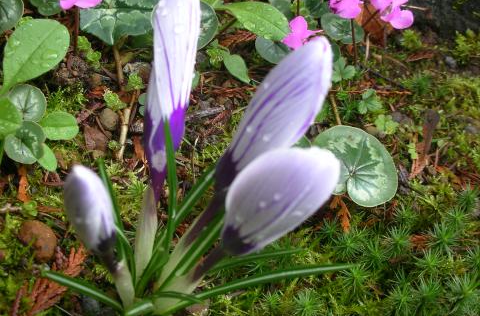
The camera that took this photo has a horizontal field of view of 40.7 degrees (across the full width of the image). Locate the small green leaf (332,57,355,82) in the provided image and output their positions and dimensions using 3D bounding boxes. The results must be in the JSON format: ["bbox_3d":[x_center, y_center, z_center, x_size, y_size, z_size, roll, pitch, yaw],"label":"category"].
[{"bbox_3d":[0.057,-0.048,0.354,0.012,0.005,0.015,2,69,5],"label":"small green leaf"}]

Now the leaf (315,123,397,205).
[{"bbox_3d":[0.048,0.004,0.266,0.034,0.006,0.036,10,76,2],"label":"leaf"}]

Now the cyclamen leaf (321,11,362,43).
[{"bbox_3d":[0.053,-0.069,0.340,0.022,0.004,0.022,0,60,0],"label":"cyclamen leaf"}]

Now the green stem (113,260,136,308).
[{"bbox_3d":[-0.041,0.046,0.232,0.006,0.031,0.006,0,51,0],"label":"green stem"}]

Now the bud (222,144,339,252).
[{"bbox_3d":[0.011,0.014,0.196,0.022,0.046,0.022,31,38,-30],"label":"bud"}]

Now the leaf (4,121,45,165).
[{"bbox_3d":[-0.091,-0.006,0.272,0.017,0.004,0.019,0,80,0],"label":"leaf"}]

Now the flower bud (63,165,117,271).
[{"bbox_3d":[-0.047,0.020,0.206,0.014,0.041,0.014,-3,39,3],"label":"flower bud"}]

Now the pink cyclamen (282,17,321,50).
[{"bbox_3d":[0.029,-0.057,0.305,0.016,0.018,0.019,37,58,28],"label":"pink cyclamen"}]

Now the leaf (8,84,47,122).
[{"bbox_3d":[-0.111,-0.029,0.338,0.019,0.005,0.018,1,72,-10],"label":"leaf"}]

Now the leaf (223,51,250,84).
[{"bbox_3d":[-0.002,-0.049,0.348,0.011,0.005,0.023,-35,77,-9],"label":"leaf"}]

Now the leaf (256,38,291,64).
[{"bbox_3d":[0.017,-0.054,0.322,0.020,0.004,0.019,0,60,0],"label":"leaf"}]

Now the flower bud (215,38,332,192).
[{"bbox_3d":[0.010,-0.012,0.193,0.019,0.052,0.019,26,21,-26],"label":"flower bud"}]

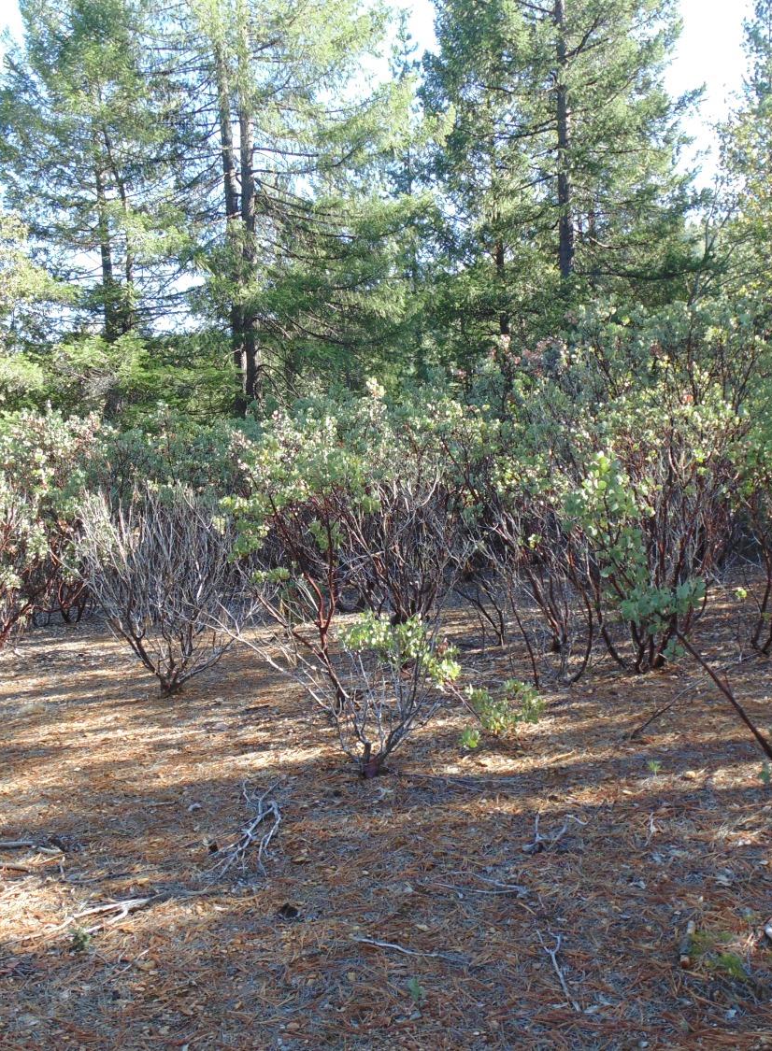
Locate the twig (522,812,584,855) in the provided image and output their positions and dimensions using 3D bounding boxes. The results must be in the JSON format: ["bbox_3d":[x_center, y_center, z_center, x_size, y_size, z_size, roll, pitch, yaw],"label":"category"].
[{"bbox_3d":[0.715,1.306,4.690,0.260,0.100,0.260,-2,1,0],"label":"twig"}]

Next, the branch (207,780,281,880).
[{"bbox_3d":[-0.614,1.335,4.859,0.300,0.140,0.900,-2,1,7],"label":"branch"}]

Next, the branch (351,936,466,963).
[{"bbox_3d":[0.075,1.393,3.617,0.430,0.030,0.060,-1,2,33],"label":"branch"}]

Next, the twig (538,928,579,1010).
[{"bbox_3d":[0.544,1.374,3.434,0.110,0.040,0.540,-2,1,0],"label":"twig"}]

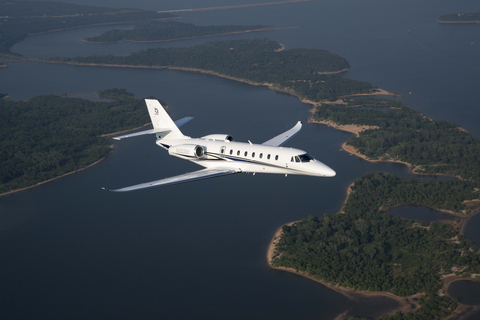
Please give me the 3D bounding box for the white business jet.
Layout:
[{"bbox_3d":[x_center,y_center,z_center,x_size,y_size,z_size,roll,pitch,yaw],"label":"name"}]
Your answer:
[{"bbox_3d":[-0.639,-1.690,62.984,19.350,5.320,22.050,7,18,43],"label":"white business jet"}]

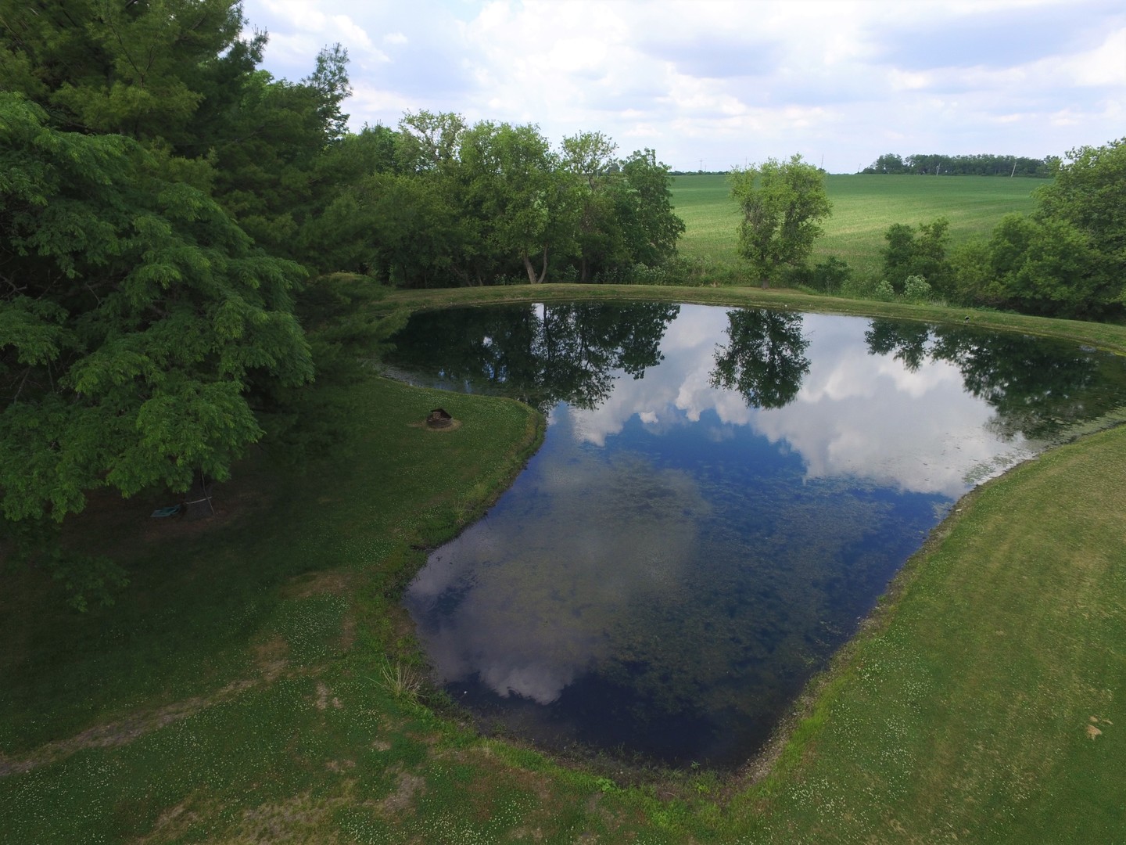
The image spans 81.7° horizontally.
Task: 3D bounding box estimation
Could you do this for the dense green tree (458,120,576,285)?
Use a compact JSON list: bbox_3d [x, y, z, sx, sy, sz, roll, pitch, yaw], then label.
[{"bbox_3d":[-3.240,-15.170,45.590,8.100,10.930,7.690,0,21,0],"label":"dense green tree"}]

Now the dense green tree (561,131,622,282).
[{"bbox_3d":[2.050,-15.260,46.630,4.760,10.300,5.000,0,21,0],"label":"dense green tree"}]

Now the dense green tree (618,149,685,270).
[{"bbox_3d":[6.990,-16.710,51.430,5.180,9.130,5.180,0,21,0],"label":"dense green tree"}]

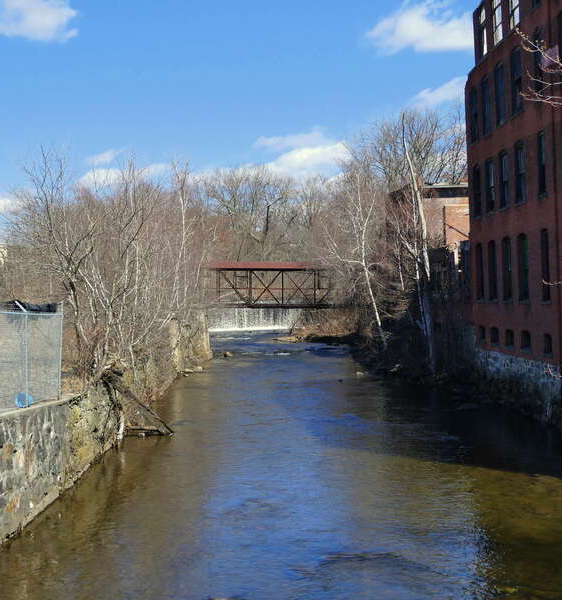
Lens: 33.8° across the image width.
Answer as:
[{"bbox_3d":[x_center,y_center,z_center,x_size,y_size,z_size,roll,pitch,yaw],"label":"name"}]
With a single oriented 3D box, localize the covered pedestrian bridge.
[{"bbox_3d":[-1.120,-1.550,99.000,13.200,4.800,3.000,0,0,0],"label":"covered pedestrian bridge"}]

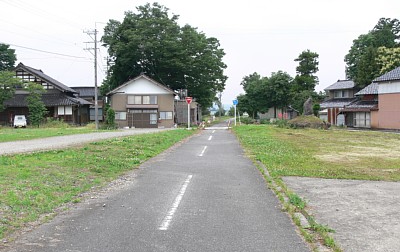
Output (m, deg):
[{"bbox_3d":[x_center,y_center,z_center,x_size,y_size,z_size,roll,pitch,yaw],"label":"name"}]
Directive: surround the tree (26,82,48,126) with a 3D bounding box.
[{"bbox_3d":[-20.052,-2.547,49.750,2.700,5.650,2.600,0,2,0],"label":"tree"}]

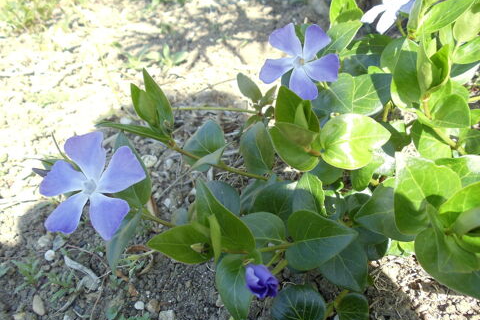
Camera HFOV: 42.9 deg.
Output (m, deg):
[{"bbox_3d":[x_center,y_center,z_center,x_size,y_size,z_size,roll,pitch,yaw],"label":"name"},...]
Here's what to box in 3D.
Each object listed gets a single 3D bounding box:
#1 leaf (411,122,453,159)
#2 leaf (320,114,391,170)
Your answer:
[{"bbox_3d":[0.132,-0.013,0.420,0.028,0.009,0.029,0,66,0],"label":"leaf"},{"bbox_3d":[0.071,-0.011,0.380,0.045,0.009,0.034,-7,68,-5],"label":"leaf"}]

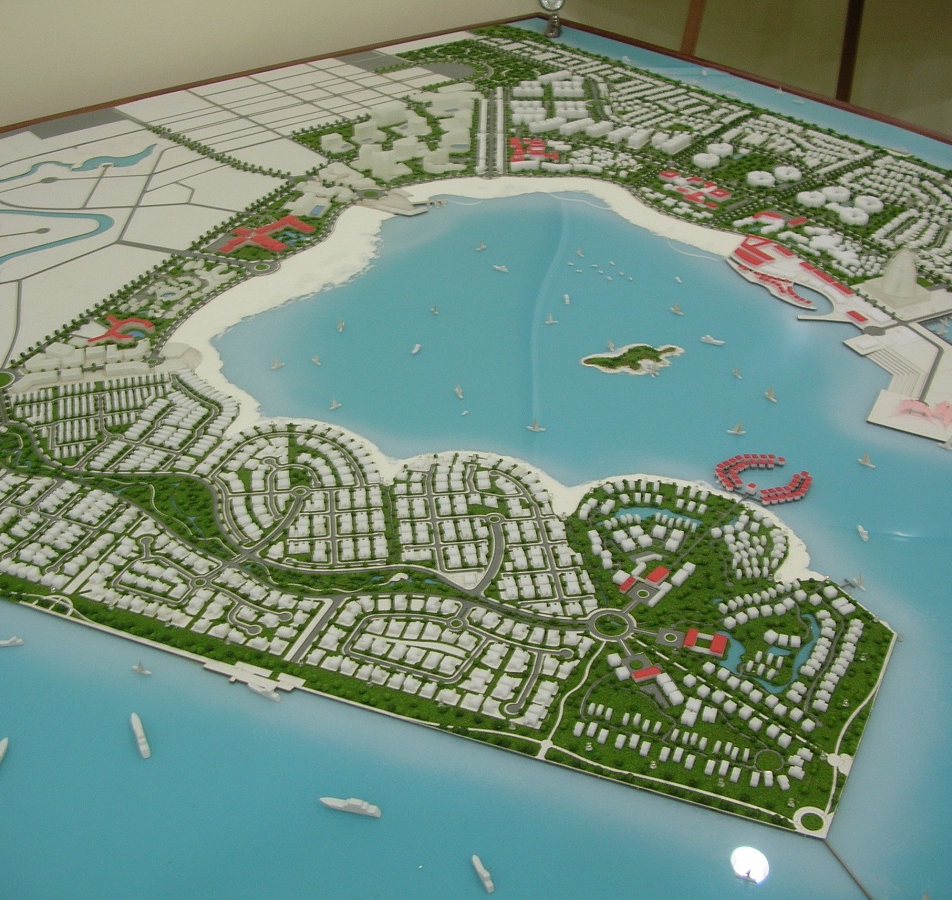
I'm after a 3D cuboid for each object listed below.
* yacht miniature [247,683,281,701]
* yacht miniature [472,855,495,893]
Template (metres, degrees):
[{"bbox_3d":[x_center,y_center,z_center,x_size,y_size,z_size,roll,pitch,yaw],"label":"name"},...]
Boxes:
[{"bbox_3d":[-0.208,0.237,1.190,0.038,0.008,0.008,17,38,23],"label":"yacht miniature"},{"bbox_3d":[0.006,0.355,1.019,0.007,0.008,0.036,-13,36,-19],"label":"yacht miniature"}]

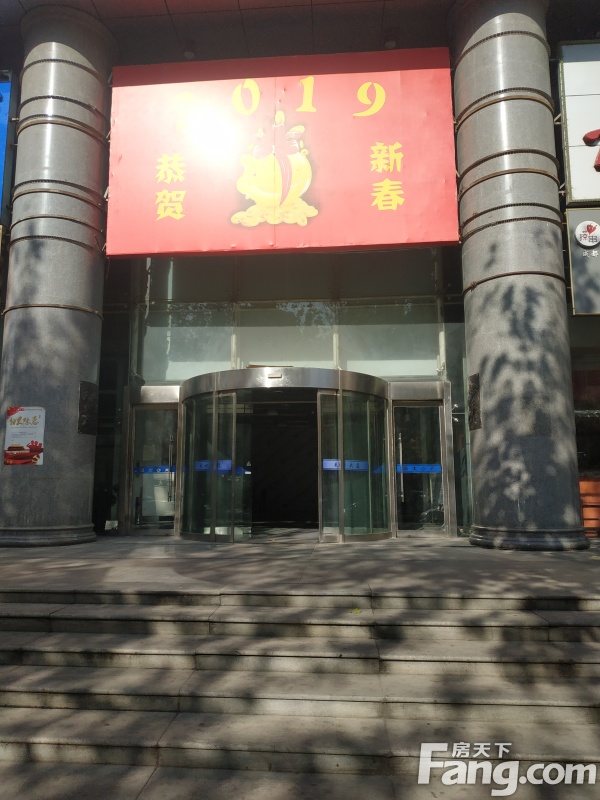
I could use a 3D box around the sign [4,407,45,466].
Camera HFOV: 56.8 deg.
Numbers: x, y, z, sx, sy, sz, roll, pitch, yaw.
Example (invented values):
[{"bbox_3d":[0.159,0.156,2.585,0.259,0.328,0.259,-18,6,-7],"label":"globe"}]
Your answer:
[{"bbox_3d":[-4.140,0.544,8.325,0.613,0.878,0.061,0,-8,-1],"label":"sign"}]

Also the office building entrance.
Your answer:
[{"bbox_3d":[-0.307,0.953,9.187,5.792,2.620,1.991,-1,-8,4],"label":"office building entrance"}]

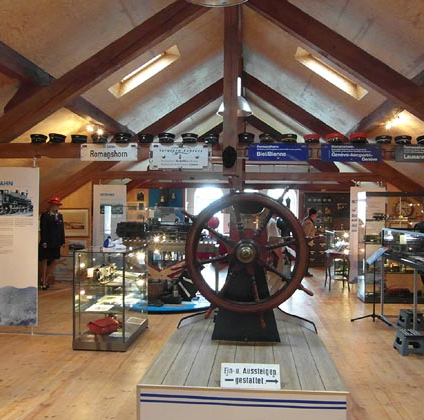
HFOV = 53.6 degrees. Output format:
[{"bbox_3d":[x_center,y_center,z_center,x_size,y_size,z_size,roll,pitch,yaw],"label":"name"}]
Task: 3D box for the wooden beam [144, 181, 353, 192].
[{"bbox_3d":[1.000,-0.720,12.950,6.500,0.205,0.190,1,0,4],"label":"wooden beam"}]

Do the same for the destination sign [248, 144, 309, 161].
[{"bbox_3d":[0.858,-0.735,5.390,0.765,0.215,0.030,1,0,4],"label":"destination sign"}]

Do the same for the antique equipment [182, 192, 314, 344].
[{"bbox_3d":[0.330,0.435,3.930,1.250,1.450,0.550,0,0,6],"label":"antique equipment"}]

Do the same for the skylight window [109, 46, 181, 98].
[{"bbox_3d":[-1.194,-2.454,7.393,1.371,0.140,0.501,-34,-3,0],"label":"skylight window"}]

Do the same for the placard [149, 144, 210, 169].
[{"bbox_3d":[-0.405,-0.685,5.450,0.770,0.325,0.030,1,0,4],"label":"placard"}]

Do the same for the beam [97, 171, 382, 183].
[{"bbox_3d":[0.460,-0.745,9.330,6.450,0.205,0.190,1,0,4],"label":"beam"}]

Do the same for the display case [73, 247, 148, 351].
[{"bbox_3d":[-1.267,1.080,5.410,0.630,1.155,1.000,0,0,6],"label":"display case"}]

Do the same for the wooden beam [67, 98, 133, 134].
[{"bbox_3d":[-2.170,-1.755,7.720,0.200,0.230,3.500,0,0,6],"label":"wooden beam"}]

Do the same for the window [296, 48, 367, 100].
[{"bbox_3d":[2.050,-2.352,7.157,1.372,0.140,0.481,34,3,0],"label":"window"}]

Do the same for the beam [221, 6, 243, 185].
[{"bbox_3d":[0.252,-1.660,5.480,0.200,2.450,0.200,0,0,3],"label":"beam"}]

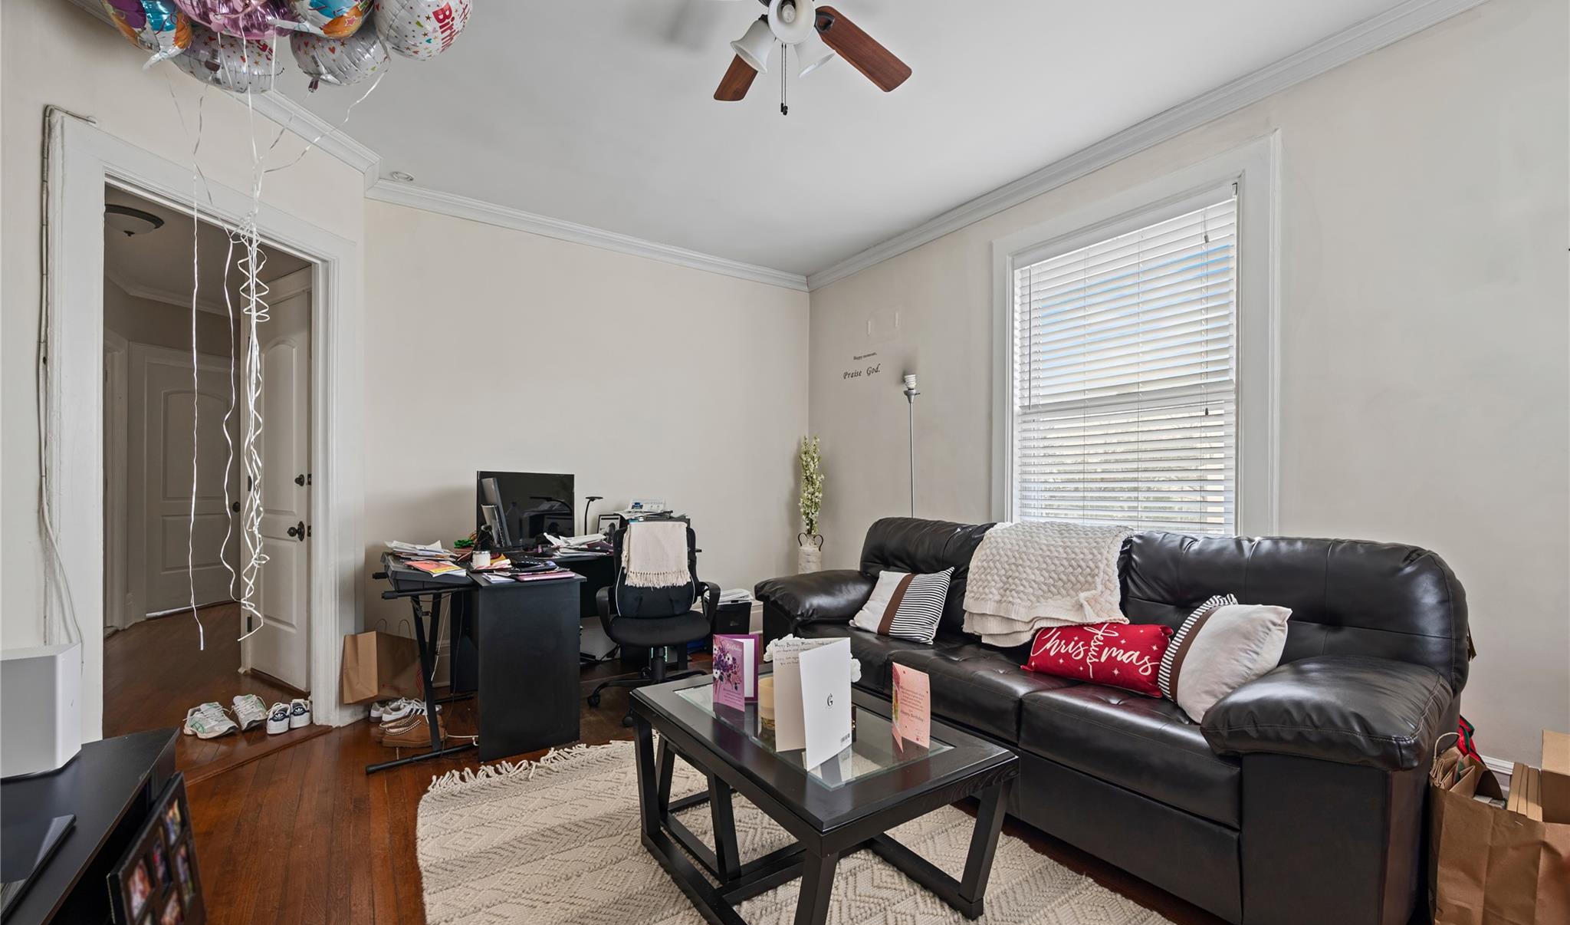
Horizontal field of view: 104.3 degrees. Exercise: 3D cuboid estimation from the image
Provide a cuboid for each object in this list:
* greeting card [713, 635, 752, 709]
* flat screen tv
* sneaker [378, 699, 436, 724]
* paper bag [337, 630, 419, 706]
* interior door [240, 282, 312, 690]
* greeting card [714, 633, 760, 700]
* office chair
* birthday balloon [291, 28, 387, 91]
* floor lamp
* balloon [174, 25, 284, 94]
[{"bbox_3d":[-0.160,0.603,1.748,0.127,0.200,0.015,-1,-2,38],"label":"greeting card"},{"bbox_3d":[-1.300,0.258,3.120,0.140,0.410,0.620,0,-2,22],"label":"flat screen tv"},{"bbox_3d":[-1.740,1.157,2.860,0.260,0.110,0.100,1,-2,-26],"label":"sneaker"},{"bbox_3d":[-2.058,1.050,3.118,0.300,0.340,0.160,0,-2,21],"label":"paper bag"},{"bbox_3d":[-2.840,0.160,3.410,0.800,2.100,0.045,-1,-2,32],"label":"interior door"},{"bbox_3d":[-0.142,0.603,1.785,0.132,0.200,0.015,0,-2,0],"label":"greeting card"},{"bbox_3d":[-0.675,0.766,3.140,0.620,0.920,0.630,1,-2,-17],"label":"office chair"},{"bbox_3d":[-1.432,-1.340,1.960,0.260,0.280,0.180,1,-2,-30],"label":"birthday balloon"},{"bbox_3d":[0.779,0.356,3.700,0.250,1.790,0.250,1,-2,-36],"label":"floor lamp"},{"bbox_3d":[-1.773,-1.341,1.950,0.270,0.280,0.180,2,-2,-37],"label":"balloon"}]

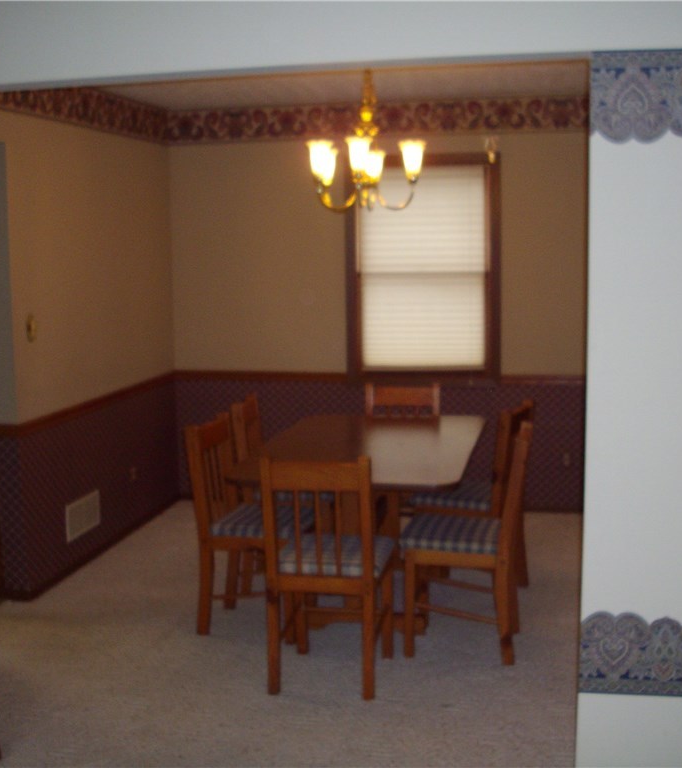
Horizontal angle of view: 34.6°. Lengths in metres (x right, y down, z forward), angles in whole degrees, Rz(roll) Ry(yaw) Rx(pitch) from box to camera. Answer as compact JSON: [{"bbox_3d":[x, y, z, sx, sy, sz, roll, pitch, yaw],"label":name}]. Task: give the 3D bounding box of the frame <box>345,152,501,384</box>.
[{"bbox_3d":[0.482,-0.671,6.484,0.925,1.370,0.080,1,8,12],"label":"frame"}]

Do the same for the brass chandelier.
[{"bbox_3d":[0.117,-1.078,4.797,0.535,0.655,0.535,1,8,12],"label":"brass chandelier"}]

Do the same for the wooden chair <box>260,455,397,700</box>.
[{"bbox_3d":[-0.036,0.669,4.138,0.420,0.905,0.505,1,8,12],"label":"wooden chair"}]

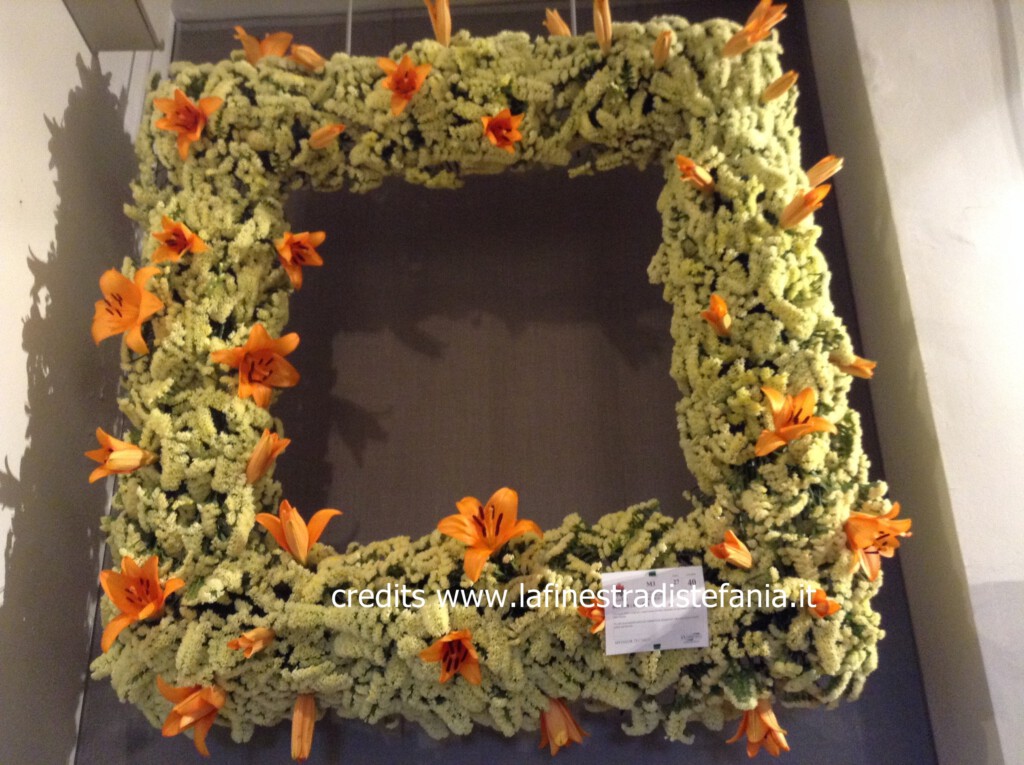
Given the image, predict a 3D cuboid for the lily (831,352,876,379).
[{"bbox_3d":[0.555,-0.029,1.595,0.085,0.042,0.042,16,-14,24],"label":"lily"}]

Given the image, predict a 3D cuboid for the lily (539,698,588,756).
[{"bbox_3d":[0.073,0.495,1.410,0.075,0.090,0.070,-7,-16,-3],"label":"lily"}]

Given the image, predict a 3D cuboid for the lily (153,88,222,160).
[{"bbox_3d":[-0.612,-0.485,1.840,0.128,0.128,0.070,-4,-6,8],"label":"lily"}]

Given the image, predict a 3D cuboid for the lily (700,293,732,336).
[{"bbox_3d":[0.344,-0.114,1.640,0.053,0.053,0.080,-10,-41,21],"label":"lily"}]

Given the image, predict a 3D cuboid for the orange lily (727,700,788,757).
[{"bbox_3d":[0.346,0.484,1.385,0.092,0.092,0.088,-5,-19,-1],"label":"orange lily"}]

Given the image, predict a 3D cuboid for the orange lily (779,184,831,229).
[{"bbox_3d":[0.498,-0.300,1.660,0.100,0.042,0.045,-37,-34,18],"label":"orange lily"}]

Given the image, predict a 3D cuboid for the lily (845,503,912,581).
[{"bbox_3d":[0.544,0.236,1.450,0.075,0.105,0.100,16,-5,43],"label":"lily"}]

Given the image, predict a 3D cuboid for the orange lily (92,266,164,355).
[{"bbox_3d":[-0.617,-0.113,1.589,0.125,0.140,0.080,-12,-12,24],"label":"orange lily"}]

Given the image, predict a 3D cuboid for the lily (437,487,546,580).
[{"bbox_3d":[-0.032,0.228,1.437,0.148,0.135,0.090,-1,-54,-2],"label":"lily"}]

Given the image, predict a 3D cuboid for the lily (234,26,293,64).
[{"bbox_3d":[-0.461,-0.617,1.810,0.108,0.080,0.095,-3,-9,-1],"label":"lily"}]

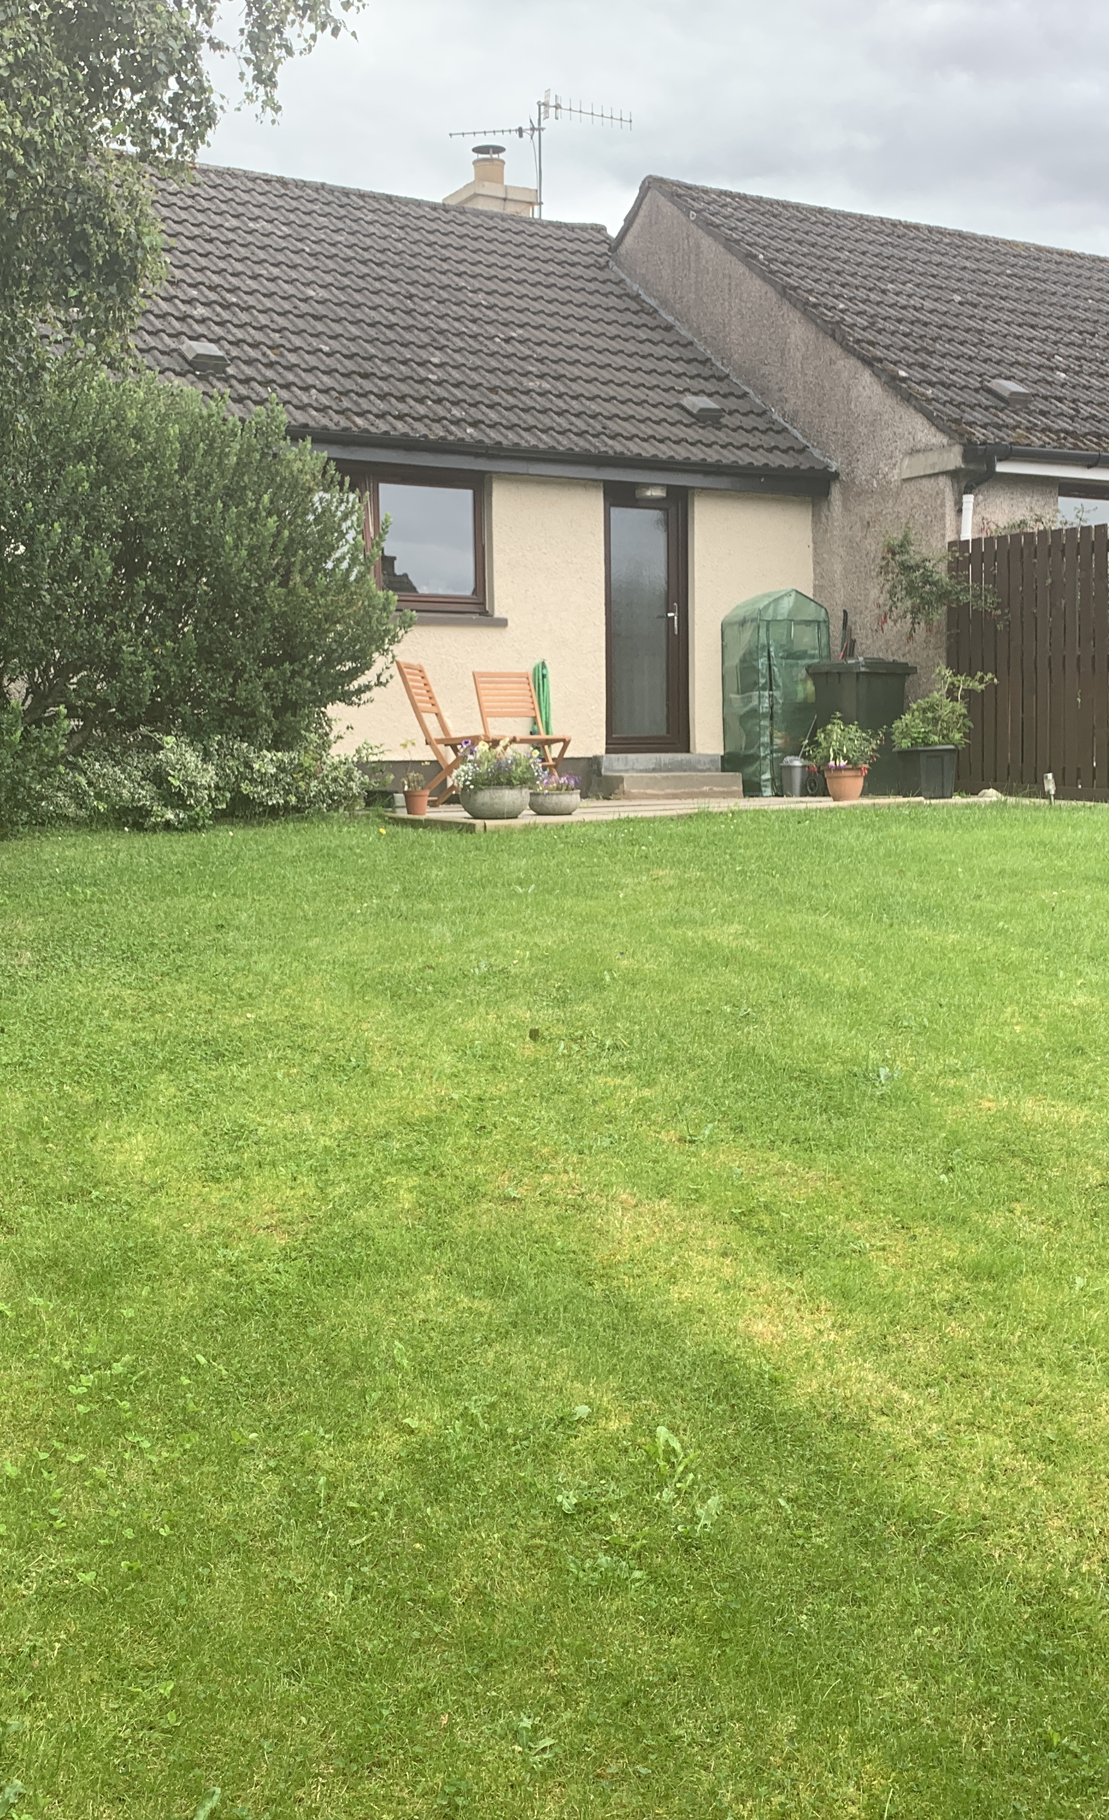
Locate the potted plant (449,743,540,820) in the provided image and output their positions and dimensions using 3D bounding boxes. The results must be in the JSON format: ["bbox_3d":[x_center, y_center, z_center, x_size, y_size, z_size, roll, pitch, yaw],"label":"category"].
[{"bbox_3d":[-0.342,-0.736,10.450,0.522,0.429,0.480,-1,4,0],"label":"potted plant"}]

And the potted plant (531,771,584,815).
[{"bbox_3d":[0.011,-0.681,10.650,0.321,0.266,0.300,-1,4,0],"label":"potted plant"}]

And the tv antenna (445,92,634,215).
[{"bbox_3d":[-0.111,-7.754,19.034,1.850,1.420,0.850,-3,5,-30],"label":"tv antenna"}]

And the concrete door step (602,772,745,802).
[{"bbox_3d":[0.908,-0.967,14.203,1.100,0.200,0.400,-3,5,-30],"label":"concrete door step"}]

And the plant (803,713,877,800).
[{"bbox_3d":[1.948,-1.029,12.400,0.503,0.587,0.470,-1,4,0],"label":"plant"}]

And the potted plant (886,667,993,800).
[{"bbox_3d":[2.734,-1.256,12.950,0.768,0.950,0.620,-3,5,-30],"label":"potted plant"}]

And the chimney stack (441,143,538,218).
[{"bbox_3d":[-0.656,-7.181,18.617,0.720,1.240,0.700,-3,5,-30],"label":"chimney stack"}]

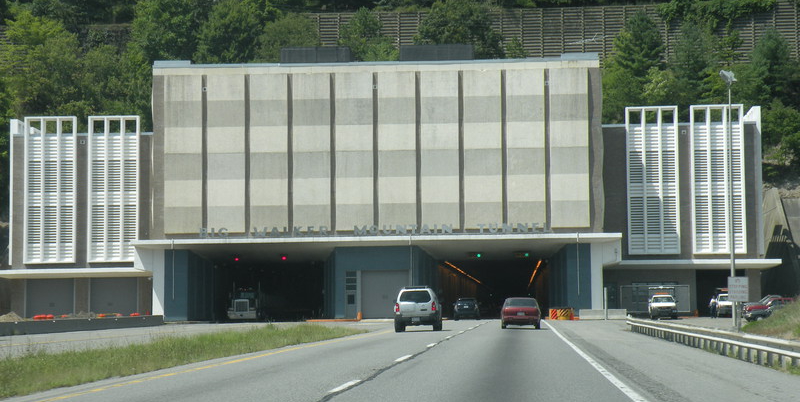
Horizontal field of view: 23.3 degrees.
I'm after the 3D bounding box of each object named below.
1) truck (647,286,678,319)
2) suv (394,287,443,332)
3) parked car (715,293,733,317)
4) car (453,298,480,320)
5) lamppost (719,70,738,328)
[{"bbox_3d":[19.989,7.796,147.750,2.000,2.400,5.400,-1,-3,5],"label":"truck"},{"bbox_3d":[0.828,4.543,81.814,1.850,1.880,4.540,-1,-3,3],"label":"suv"},{"bbox_3d":[26.053,8.327,154.687,1.950,1.920,5.300,-1,-3,5],"label":"parked car"},{"bbox_3d":[4.889,7.819,140.211,1.760,1.600,4.350,-1,-3,3],"label":"car"},{"bbox_3d":[17.094,-0.110,100.356,0.700,13.200,0.900,-1,-3,0],"label":"lamppost"}]

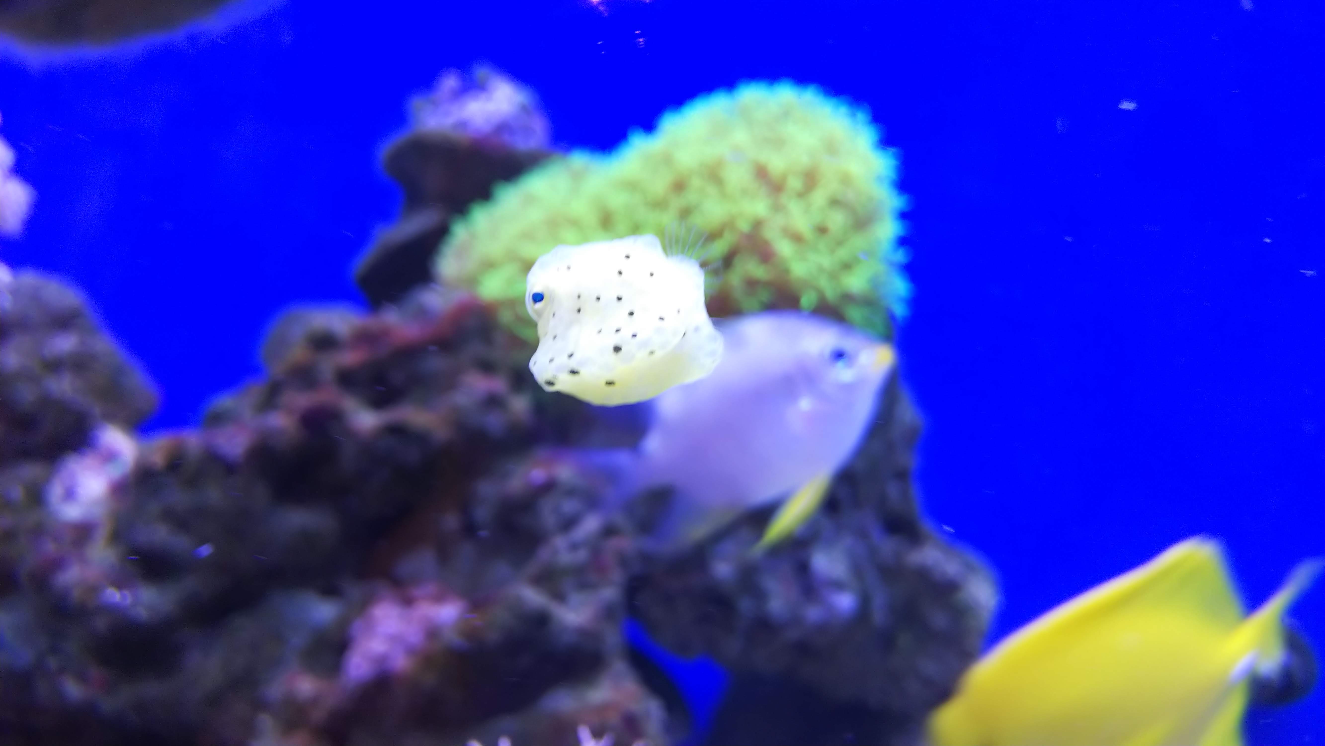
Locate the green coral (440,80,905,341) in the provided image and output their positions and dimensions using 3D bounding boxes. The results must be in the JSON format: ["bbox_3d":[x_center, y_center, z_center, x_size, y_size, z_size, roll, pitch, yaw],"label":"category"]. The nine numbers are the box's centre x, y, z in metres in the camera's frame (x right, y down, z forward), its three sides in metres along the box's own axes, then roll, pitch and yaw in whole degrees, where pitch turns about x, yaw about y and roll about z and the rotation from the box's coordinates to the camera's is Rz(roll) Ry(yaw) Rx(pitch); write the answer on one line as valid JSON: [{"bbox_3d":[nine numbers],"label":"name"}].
[{"bbox_3d":[0.006,-0.084,0.400,0.238,0.130,0.140,0,0,0],"label":"green coral"}]

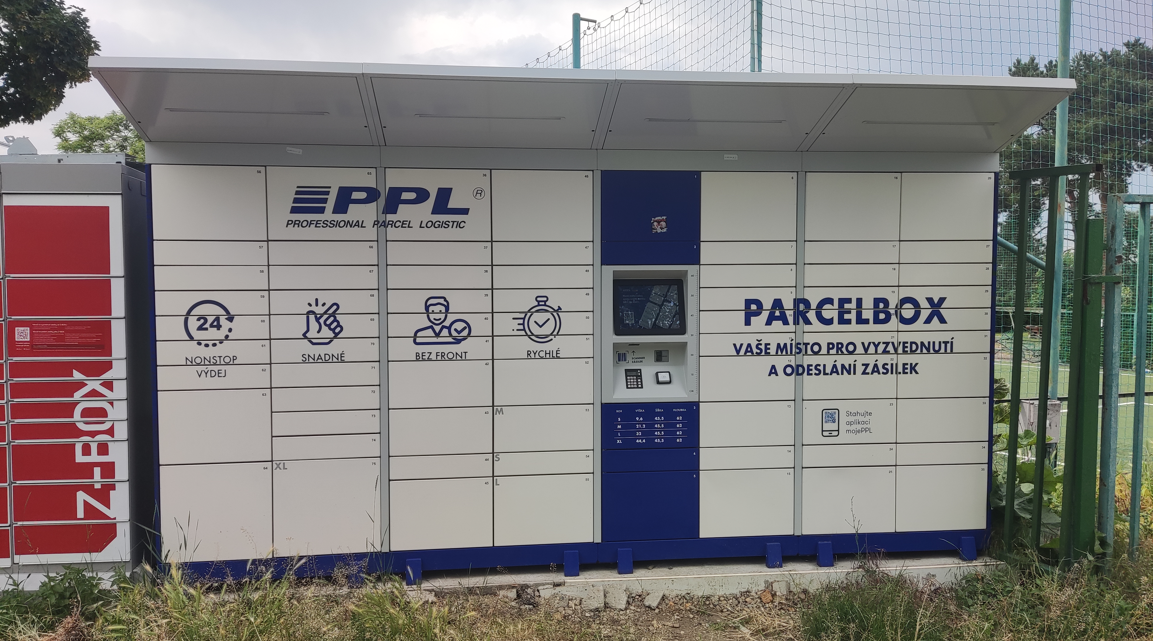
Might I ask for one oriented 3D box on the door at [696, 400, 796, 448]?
[{"bbox_3d":[0.874,0.530,4.275,0.492,0.225,0.025,-1,3,-6],"label":"door"}]

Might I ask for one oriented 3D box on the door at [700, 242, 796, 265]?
[{"bbox_3d":[0.869,-0.343,4.235,0.497,0.110,0.025,-1,3,-7],"label":"door"}]

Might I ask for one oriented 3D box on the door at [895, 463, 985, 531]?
[{"bbox_3d":[1.916,0.926,4.381,0.491,0.340,0.022,-1,3,-7],"label":"door"}]

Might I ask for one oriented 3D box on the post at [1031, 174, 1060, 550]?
[{"bbox_3d":[2.391,0.249,4.253,0.036,1.957,0.036,-2,5,-41],"label":"post"}]

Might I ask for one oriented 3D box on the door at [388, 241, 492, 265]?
[{"bbox_3d":[-0.664,-0.327,4.056,0.495,0.109,0.025,-1,3,-6],"label":"door"}]

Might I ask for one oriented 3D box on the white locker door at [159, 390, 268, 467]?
[{"bbox_3d":[-1.711,0.499,3.961,0.510,0.347,0.025,-1,3,-6],"label":"white locker door"}]

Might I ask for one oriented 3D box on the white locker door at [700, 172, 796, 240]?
[{"bbox_3d":[0.868,-0.579,4.222,0.497,0.342,0.025,-1,3,-7],"label":"white locker door"}]

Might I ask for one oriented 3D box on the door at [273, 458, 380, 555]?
[{"bbox_3d":[-1.209,0.906,4.059,0.494,0.457,0.025,-1,3,-6],"label":"door"}]

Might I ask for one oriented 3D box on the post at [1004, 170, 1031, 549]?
[{"bbox_3d":[2.302,0.246,4.360,0.036,1.959,0.036,-3,5,-41],"label":"post"}]

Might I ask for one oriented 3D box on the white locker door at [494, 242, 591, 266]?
[{"bbox_3d":[-0.167,-0.331,4.093,0.490,0.111,0.025,-1,3,-6],"label":"white locker door"}]

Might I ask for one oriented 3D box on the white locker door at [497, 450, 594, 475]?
[{"bbox_3d":[-0.164,0.708,4.173,0.497,0.110,0.025,-1,3,-7],"label":"white locker door"}]

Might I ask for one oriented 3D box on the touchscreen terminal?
[{"bbox_3d":[0.367,-0.062,4.241,0.366,0.291,0.045,-1,-11,-6],"label":"touchscreen terminal"}]

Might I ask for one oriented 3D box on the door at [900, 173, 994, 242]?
[{"bbox_3d":[1.924,-0.591,4.344,0.497,0.342,0.025,-1,3,-7],"label":"door"}]

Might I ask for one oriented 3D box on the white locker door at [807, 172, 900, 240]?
[{"bbox_3d":[1.406,-0.577,4.245,0.491,0.340,0.022,-1,3,-7],"label":"white locker door"}]

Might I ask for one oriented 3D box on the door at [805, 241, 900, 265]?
[{"bbox_3d":[1.406,-0.345,4.257,0.491,0.107,0.022,-1,3,-7],"label":"door"}]

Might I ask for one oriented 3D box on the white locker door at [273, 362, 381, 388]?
[{"bbox_3d":[-1.204,0.259,4.006,0.502,0.111,0.025,-1,3,-6],"label":"white locker door"}]

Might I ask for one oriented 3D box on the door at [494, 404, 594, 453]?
[{"bbox_3d":[-0.163,0.536,4.164,0.497,0.226,0.025,-1,3,-7],"label":"door"}]

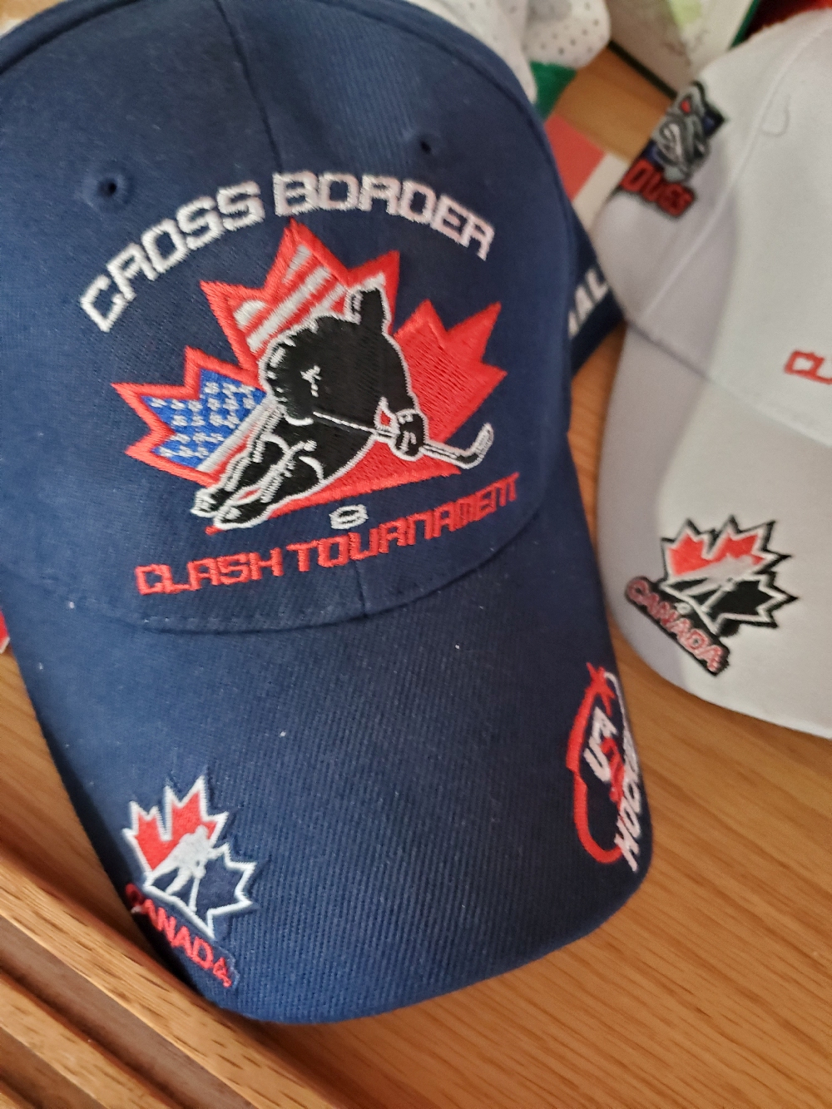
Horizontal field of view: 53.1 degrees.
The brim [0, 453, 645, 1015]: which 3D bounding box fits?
[{"bbox_3d":[-0.011,0.030,0.197,0.165,0.050,0.126,-13,68,-15],"label":"brim"}]

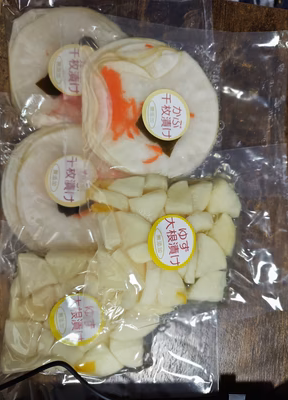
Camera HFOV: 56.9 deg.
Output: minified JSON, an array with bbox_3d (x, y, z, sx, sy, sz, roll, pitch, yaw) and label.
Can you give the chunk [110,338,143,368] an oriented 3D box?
[{"bbox_3d":[-0.015,0.138,0.248,0.030,0.024,0.028,0,87,-3],"label":"chunk"}]

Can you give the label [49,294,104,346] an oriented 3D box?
[{"bbox_3d":[-0.058,0.104,0.232,0.049,0.003,0.049,-4,92,-7],"label":"label"}]

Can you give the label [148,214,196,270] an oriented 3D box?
[{"bbox_3d":[0.025,0.036,0.230,0.049,0.004,0.049,-5,88,-26],"label":"label"}]

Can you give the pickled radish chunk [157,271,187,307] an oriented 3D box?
[{"bbox_3d":[0.025,0.078,0.245,0.026,0.025,0.034,0,87,-3],"label":"pickled radish chunk"}]

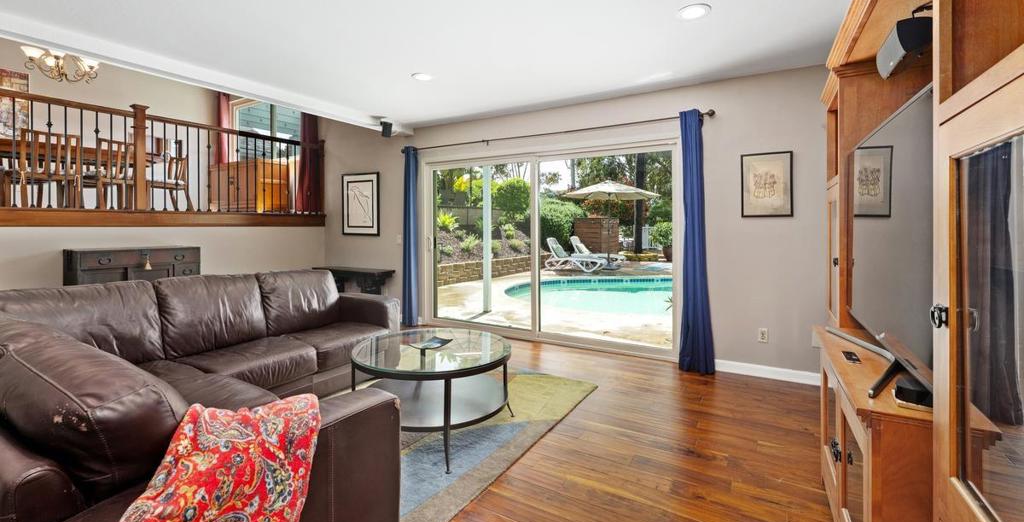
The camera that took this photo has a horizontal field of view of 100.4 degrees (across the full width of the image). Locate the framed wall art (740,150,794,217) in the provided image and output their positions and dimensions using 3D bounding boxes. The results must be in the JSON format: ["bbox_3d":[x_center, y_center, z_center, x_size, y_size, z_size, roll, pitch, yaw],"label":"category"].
[{"bbox_3d":[2.035,-0.605,3.410,0.350,0.510,0.025,2,4,31],"label":"framed wall art"}]

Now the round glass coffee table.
[{"bbox_3d":[-0.463,0.762,2.570,0.950,0.490,0.950,0,3,0],"label":"round glass coffee table"}]

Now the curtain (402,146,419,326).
[{"bbox_3d":[-1.248,-0.301,5.243,0.170,2.200,0.110,2,4,31],"label":"curtain"}]

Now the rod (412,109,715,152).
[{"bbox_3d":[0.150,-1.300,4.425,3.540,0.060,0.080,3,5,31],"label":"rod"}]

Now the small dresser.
[{"bbox_3d":[-3.672,0.377,4.176,0.390,1.000,0.930,2,4,30],"label":"small dresser"}]

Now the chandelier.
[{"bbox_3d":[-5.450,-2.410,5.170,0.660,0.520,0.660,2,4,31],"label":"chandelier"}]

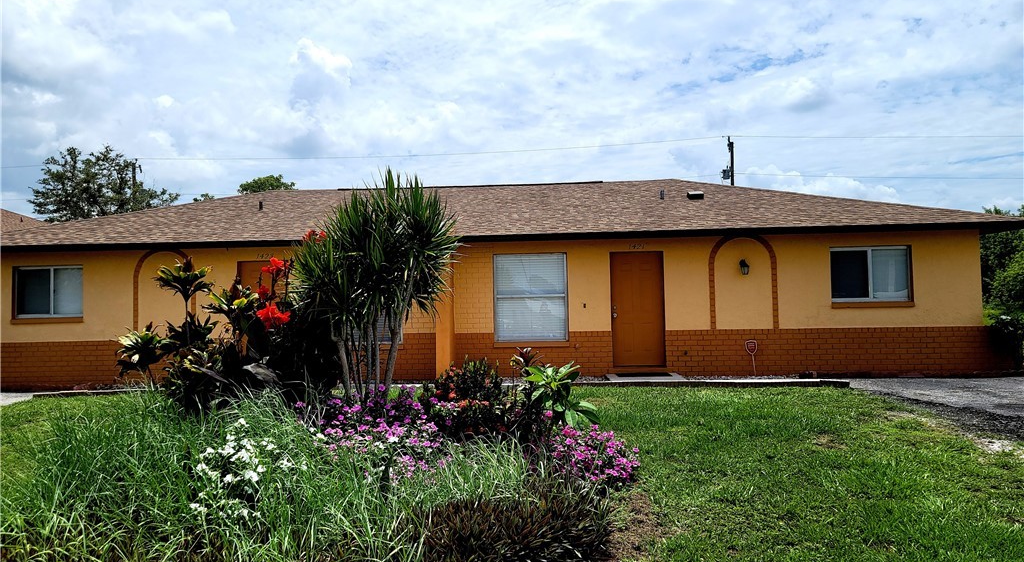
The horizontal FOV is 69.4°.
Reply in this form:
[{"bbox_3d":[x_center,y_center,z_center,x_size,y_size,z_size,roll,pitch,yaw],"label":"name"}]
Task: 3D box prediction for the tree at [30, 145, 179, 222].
[{"bbox_3d":[-20.940,-1.712,38.000,7.300,10.000,6.800,-1,-2,0],"label":"tree"}]

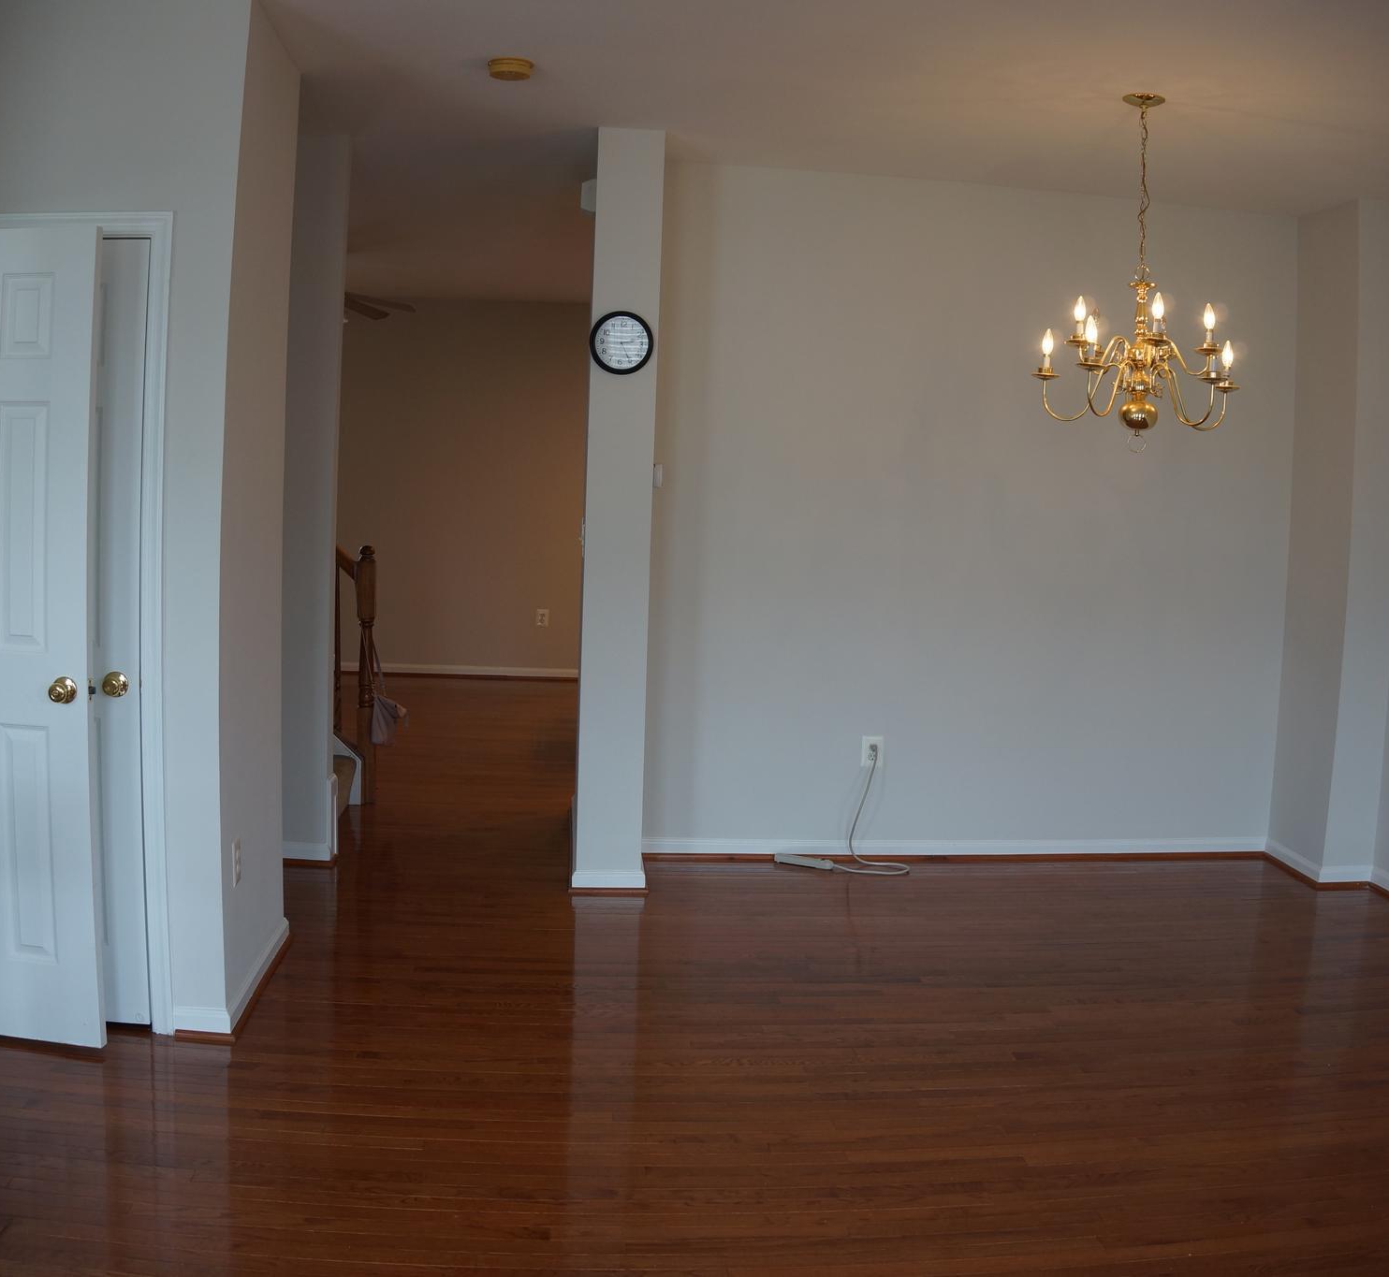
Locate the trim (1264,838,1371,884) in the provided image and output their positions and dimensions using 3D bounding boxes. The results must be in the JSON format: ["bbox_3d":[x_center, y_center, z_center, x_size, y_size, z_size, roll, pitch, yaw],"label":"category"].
[{"bbox_3d":[2.555,0.923,5.886,0.260,0.085,0.490,1,5,-7],"label":"trim"}]

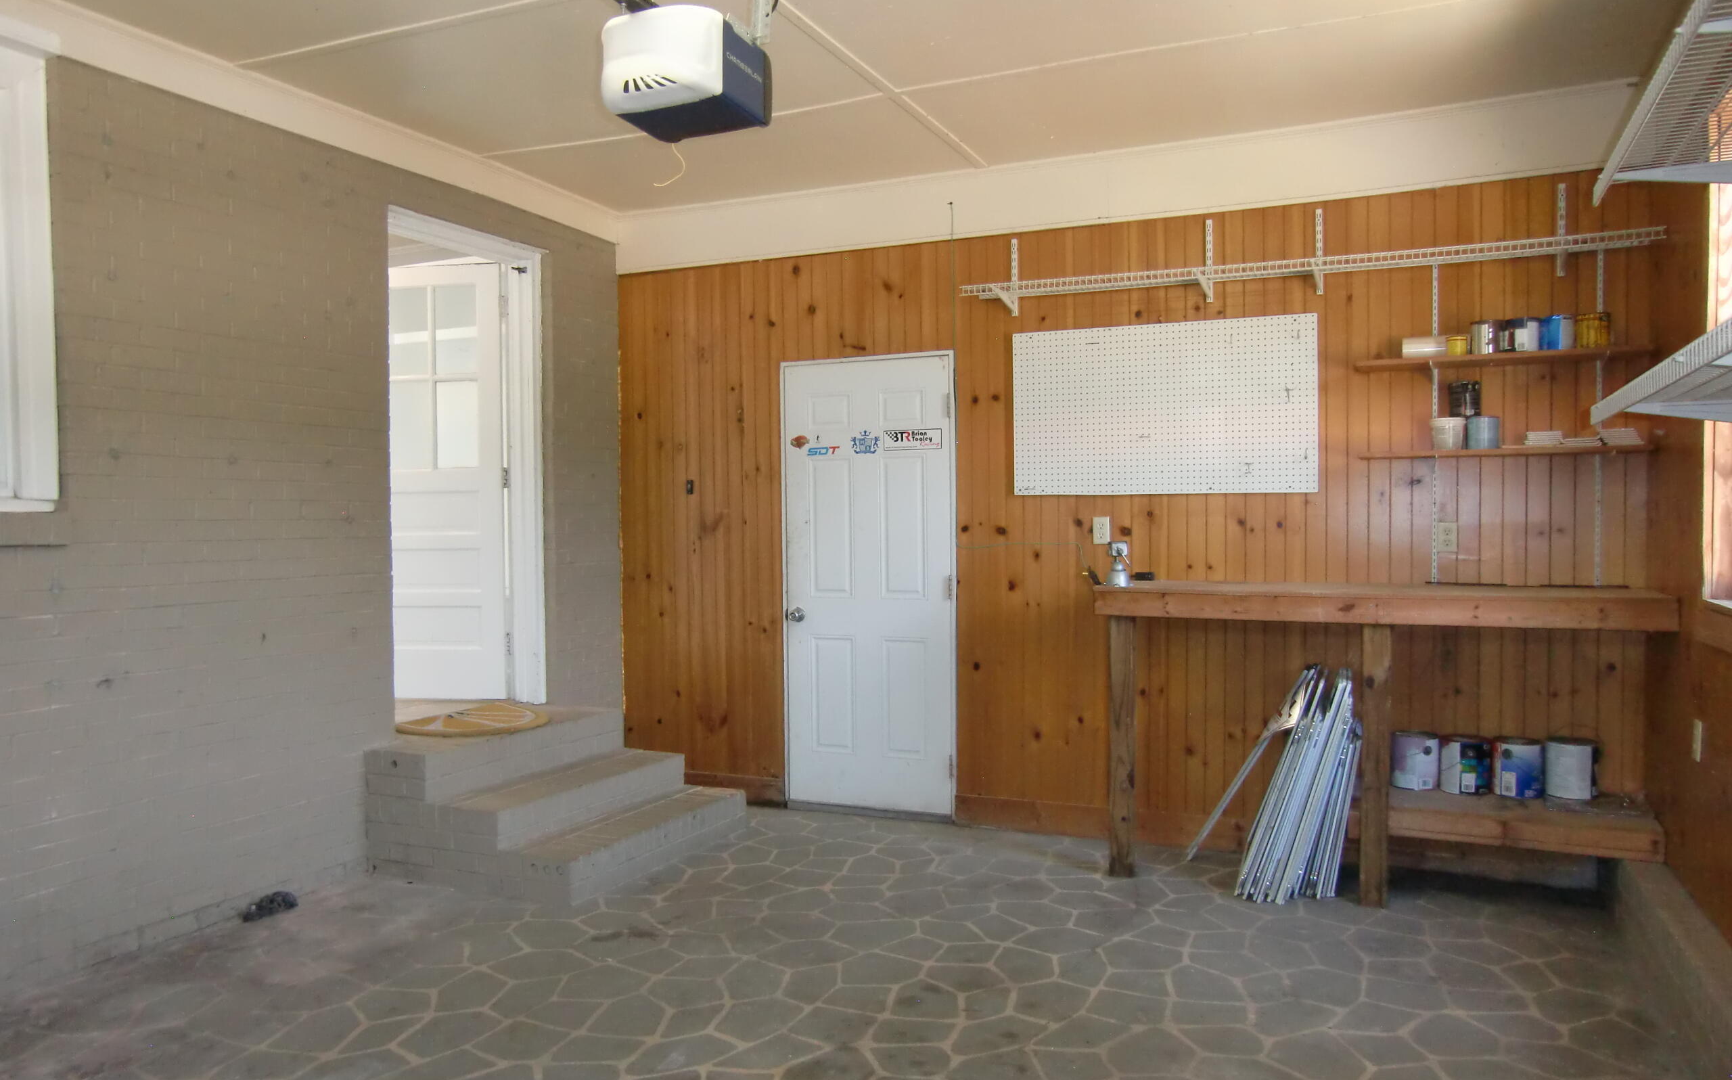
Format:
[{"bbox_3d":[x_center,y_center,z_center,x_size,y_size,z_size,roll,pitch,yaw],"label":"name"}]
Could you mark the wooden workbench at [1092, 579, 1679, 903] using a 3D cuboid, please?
[{"bbox_3d":[1.802,0.717,4.354,1.827,1.087,0.542,0,1,25],"label":"wooden workbench"}]

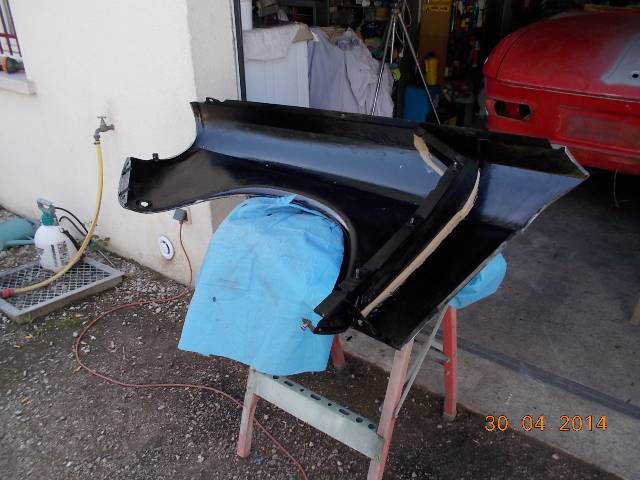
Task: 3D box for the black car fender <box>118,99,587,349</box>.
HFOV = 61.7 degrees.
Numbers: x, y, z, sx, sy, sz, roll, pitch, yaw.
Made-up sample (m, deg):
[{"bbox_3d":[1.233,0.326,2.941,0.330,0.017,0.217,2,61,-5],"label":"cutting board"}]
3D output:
[{"bbox_3d":[-0.060,-0.130,1.416,1.297,0.268,0.620,17,41,32],"label":"black car fender"}]

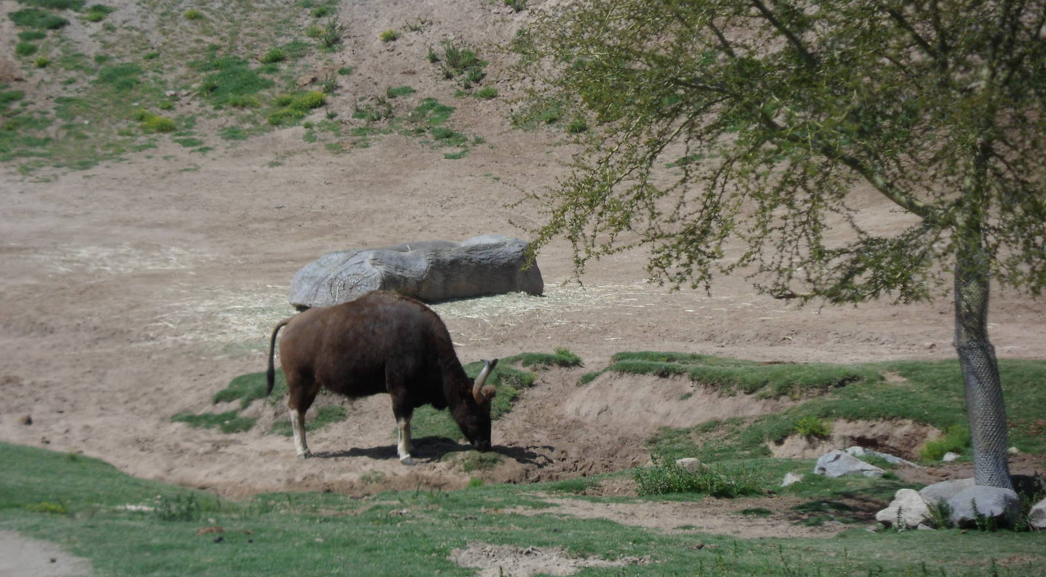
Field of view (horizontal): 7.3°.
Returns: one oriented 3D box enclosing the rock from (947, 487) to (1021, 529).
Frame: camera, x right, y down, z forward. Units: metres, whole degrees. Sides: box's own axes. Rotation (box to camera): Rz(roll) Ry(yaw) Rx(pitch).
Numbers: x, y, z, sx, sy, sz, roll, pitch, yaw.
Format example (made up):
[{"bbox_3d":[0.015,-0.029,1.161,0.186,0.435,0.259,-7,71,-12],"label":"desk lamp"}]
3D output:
[{"bbox_3d":[3.882,1.836,68.800,0.610,0.320,0.500,0,7,0],"label":"rock"}]

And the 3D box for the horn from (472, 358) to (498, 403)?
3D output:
[{"bbox_3d":[-0.344,0.831,73.800,0.180,0.400,0.270,2,7,15],"label":"horn"}]

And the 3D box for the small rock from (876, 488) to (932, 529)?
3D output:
[{"bbox_3d":[3.211,1.853,68.800,0.470,0.310,0.400,0,7,0],"label":"small rock"}]

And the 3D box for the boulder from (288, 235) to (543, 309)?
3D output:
[{"bbox_3d":[-1.077,-0.172,81.700,2.300,0.620,1.100,-3,7,-20],"label":"boulder"}]

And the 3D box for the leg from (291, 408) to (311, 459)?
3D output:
[{"bbox_3d":[-2.010,1.314,73.900,0.155,0.445,0.130,2,7,15],"label":"leg"}]

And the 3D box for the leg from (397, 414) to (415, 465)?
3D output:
[{"bbox_3d":[-1.057,1.364,73.800,0.150,0.460,0.130,2,7,15],"label":"leg"}]

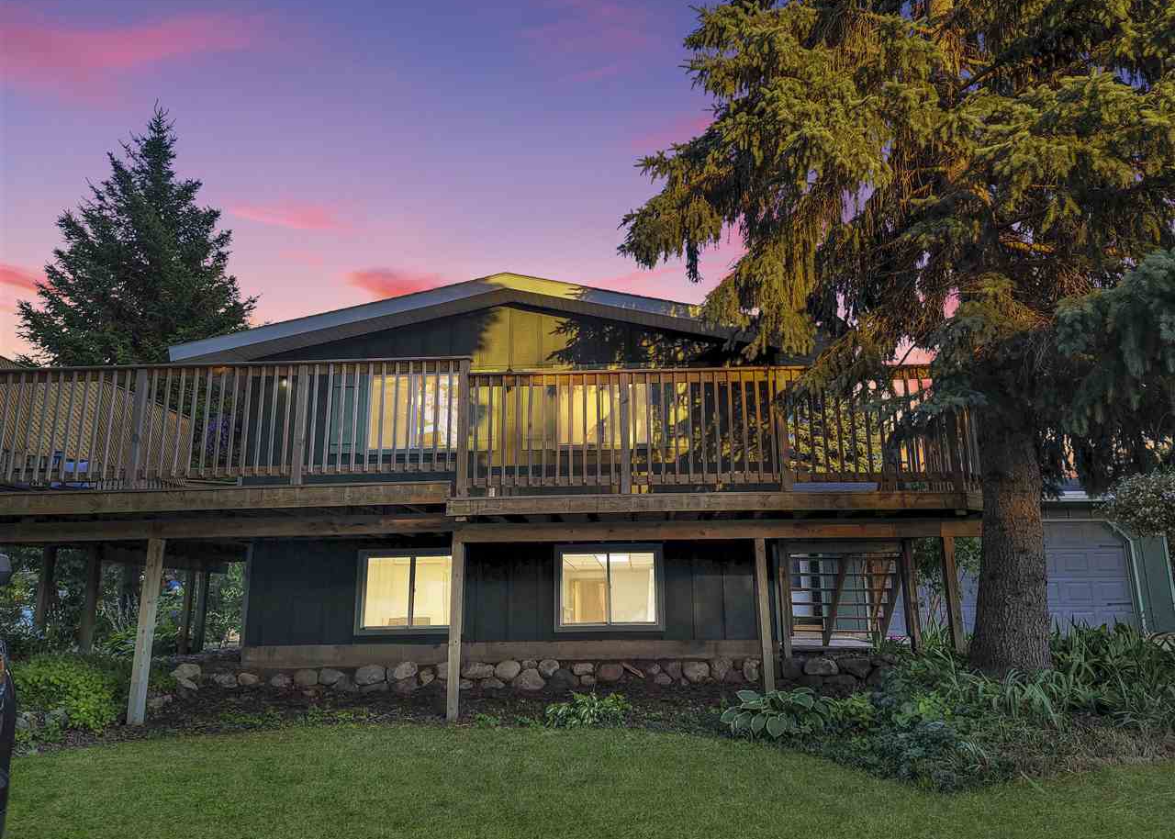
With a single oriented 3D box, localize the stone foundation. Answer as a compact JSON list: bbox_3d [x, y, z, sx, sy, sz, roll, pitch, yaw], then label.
[{"bbox_3d":[-0.714,2.986,9.762,8.440,0.420,0.420,-1,-13,3],"label":"stone foundation"}]

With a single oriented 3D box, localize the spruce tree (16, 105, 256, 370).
[{"bbox_3d":[-10.101,-1.165,18.786,6.200,13.030,6.200,-1,-13,3],"label":"spruce tree"}]

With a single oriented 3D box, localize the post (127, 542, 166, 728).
[{"bbox_3d":[-4.161,1.976,8.010,0.100,1.699,0.100,-2,-13,4],"label":"post"}]

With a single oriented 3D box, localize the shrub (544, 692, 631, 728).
[{"bbox_3d":[0.003,2.655,7.796,0.810,0.270,0.720,-1,-13,3],"label":"shrub"}]

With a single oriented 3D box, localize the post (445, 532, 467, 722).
[{"bbox_3d":[-1.231,1.915,7.922,0.093,1.706,0.093,-1,-13,3],"label":"post"}]

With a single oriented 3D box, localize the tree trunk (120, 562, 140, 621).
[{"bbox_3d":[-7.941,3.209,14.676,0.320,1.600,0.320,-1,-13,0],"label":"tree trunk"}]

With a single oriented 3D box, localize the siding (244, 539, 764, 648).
[{"bbox_3d":[-1.008,2.074,10.233,6.270,1.220,0.100,-1,-13,3],"label":"siding"}]

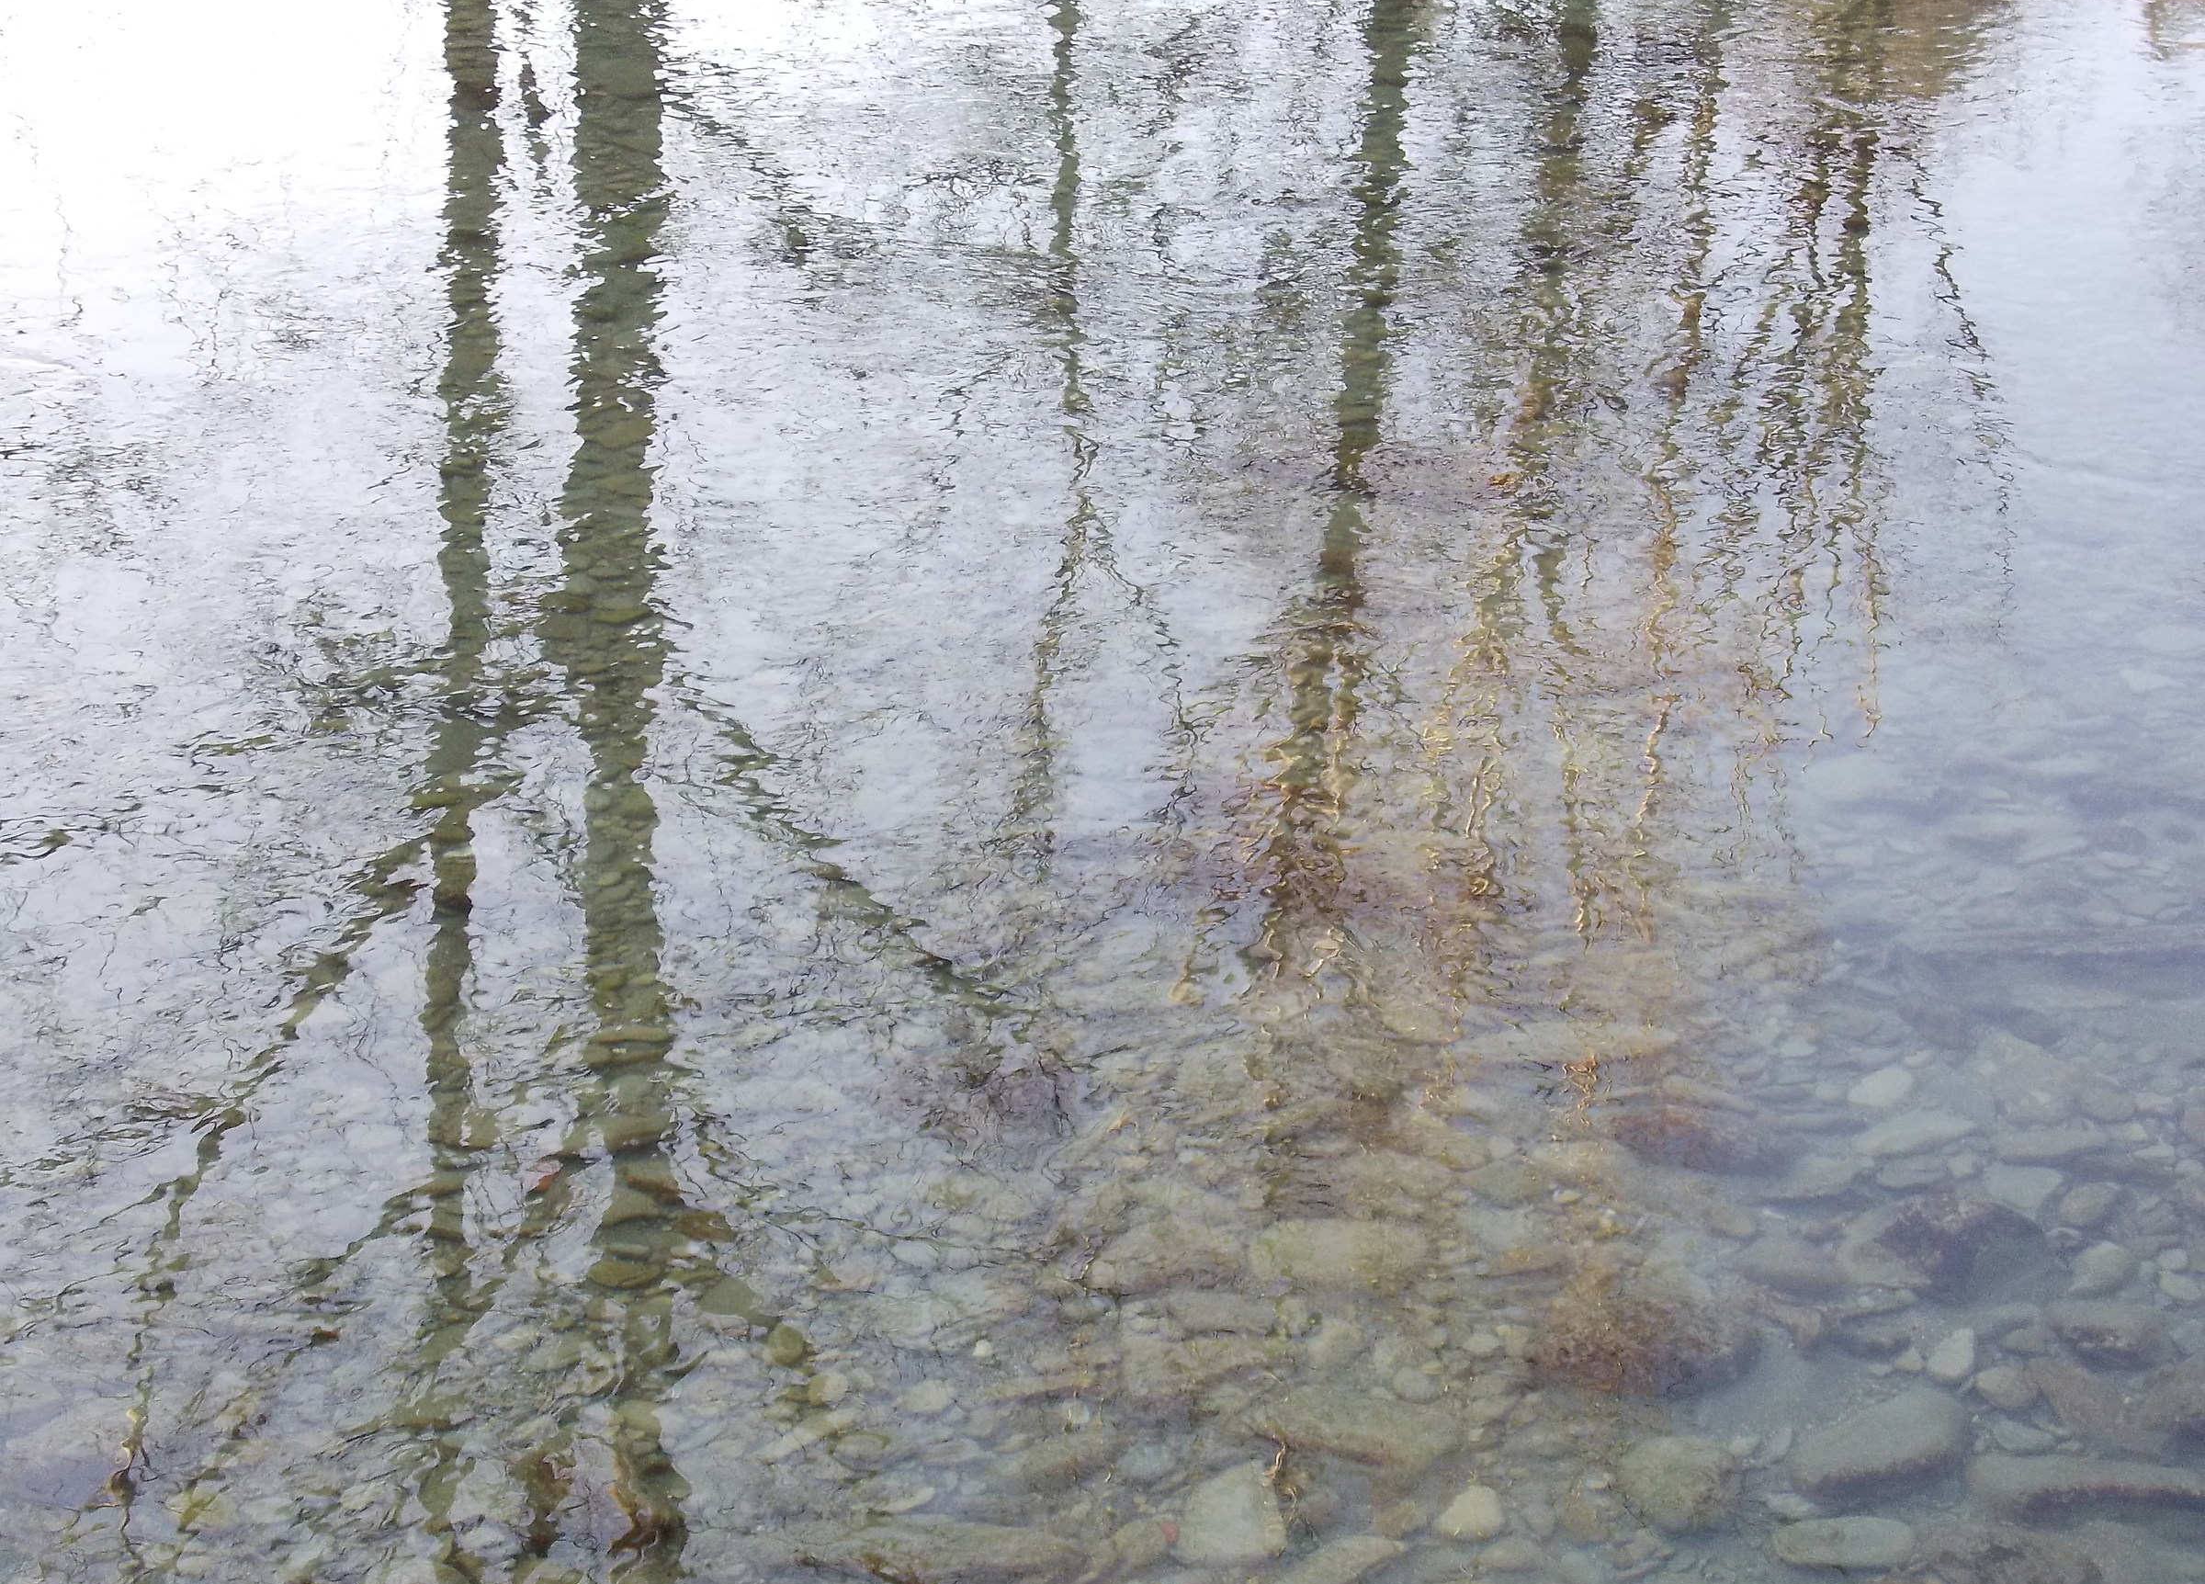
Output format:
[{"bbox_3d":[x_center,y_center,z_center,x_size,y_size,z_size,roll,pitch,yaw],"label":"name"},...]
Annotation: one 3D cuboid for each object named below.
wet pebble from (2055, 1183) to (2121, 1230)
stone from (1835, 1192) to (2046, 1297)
[{"bbox_3d":[1.006,0.423,4.613,0.067,0.035,0.069,-6,26,-14],"label":"wet pebble"},{"bbox_3d":[0.833,0.450,4.495,0.205,0.079,0.127,0,20,0],"label":"stone"}]

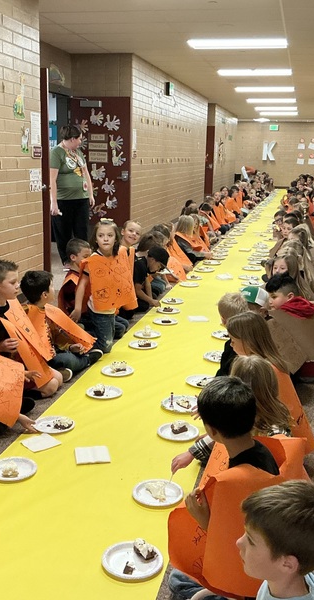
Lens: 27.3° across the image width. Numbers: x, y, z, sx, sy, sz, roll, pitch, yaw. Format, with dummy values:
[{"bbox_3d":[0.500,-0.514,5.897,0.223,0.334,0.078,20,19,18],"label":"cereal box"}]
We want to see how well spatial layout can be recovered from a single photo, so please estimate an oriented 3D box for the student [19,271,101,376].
[{"bbox_3d":[-0.700,0.111,4.381,0.570,0.610,0.460,1,13,-2],"label":"student"}]

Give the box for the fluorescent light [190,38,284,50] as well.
[{"bbox_3d":[1.027,-3.252,8.203,1.220,0.080,0.580,4,13,12],"label":"fluorescent light"}]

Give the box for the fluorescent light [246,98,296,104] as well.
[{"bbox_3d":[2.973,-5.158,16.756,1.220,0.080,0.580,4,13,12],"label":"fluorescent light"}]

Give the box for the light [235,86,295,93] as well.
[{"bbox_3d":[2.313,-4.503,13.817,1.220,0.080,0.580,4,13,12],"label":"light"}]

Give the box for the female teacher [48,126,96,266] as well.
[{"bbox_3d":[-1.014,-1.220,7.744,0.490,1.700,0.360,-8,16,-35],"label":"female teacher"}]

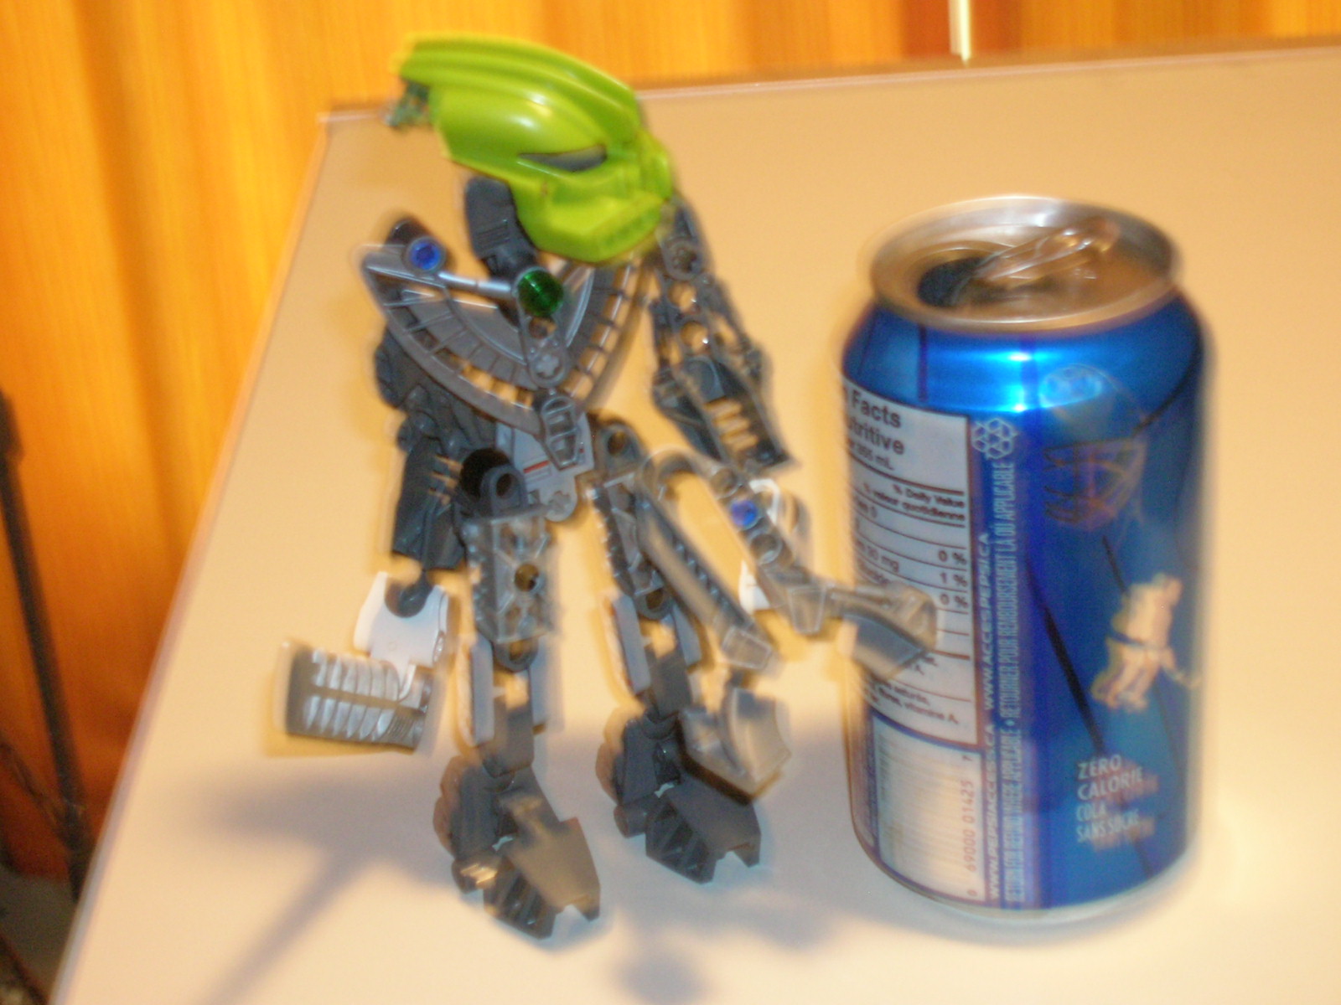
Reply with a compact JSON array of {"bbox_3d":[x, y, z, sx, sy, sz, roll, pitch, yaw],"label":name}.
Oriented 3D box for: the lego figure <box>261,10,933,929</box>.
[{"bbox_3d":[-0.016,0.003,0.510,0.098,0.169,0.087,-18,30,-26],"label":"lego figure"}]

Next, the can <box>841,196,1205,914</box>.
[{"bbox_3d":[0.066,0.012,0.535,0.066,0.122,0.066,-3,27,1],"label":"can"}]

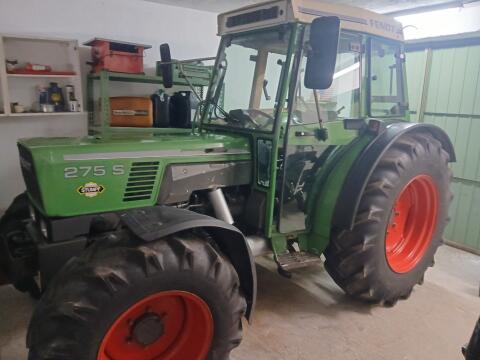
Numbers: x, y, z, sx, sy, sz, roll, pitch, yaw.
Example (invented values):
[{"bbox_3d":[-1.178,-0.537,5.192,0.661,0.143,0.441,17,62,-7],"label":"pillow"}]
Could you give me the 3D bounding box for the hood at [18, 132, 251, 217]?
[{"bbox_3d":[-0.659,-0.118,2.498,1.450,0.387,0.578,-8,16,-37],"label":"hood"}]

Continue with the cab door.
[{"bbox_3d":[0.666,-0.371,2.845,0.892,1.519,0.078,-8,16,-37],"label":"cab door"}]

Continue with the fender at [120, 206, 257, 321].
[{"bbox_3d":[-0.264,0.530,2.071,0.696,0.755,0.343,-8,16,-37],"label":"fender"}]

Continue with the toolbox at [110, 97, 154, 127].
[{"bbox_3d":[-1.158,-0.700,3.676,0.455,0.290,0.260,-7,15,-32],"label":"toolbox"}]

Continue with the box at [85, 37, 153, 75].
[{"bbox_3d":[-1.264,-1.247,3.718,0.540,0.285,0.500,-7,15,-32],"label":"box"}]

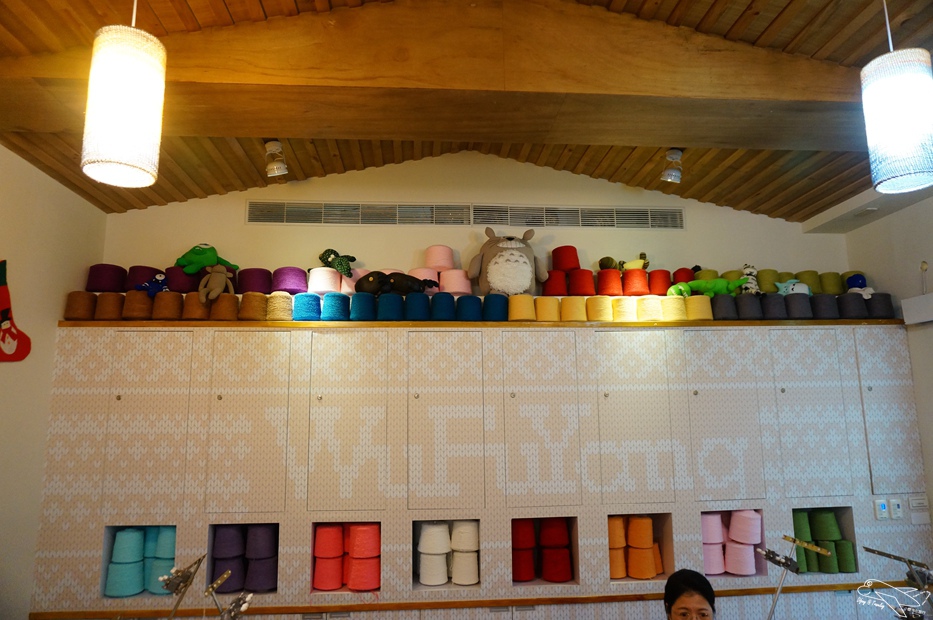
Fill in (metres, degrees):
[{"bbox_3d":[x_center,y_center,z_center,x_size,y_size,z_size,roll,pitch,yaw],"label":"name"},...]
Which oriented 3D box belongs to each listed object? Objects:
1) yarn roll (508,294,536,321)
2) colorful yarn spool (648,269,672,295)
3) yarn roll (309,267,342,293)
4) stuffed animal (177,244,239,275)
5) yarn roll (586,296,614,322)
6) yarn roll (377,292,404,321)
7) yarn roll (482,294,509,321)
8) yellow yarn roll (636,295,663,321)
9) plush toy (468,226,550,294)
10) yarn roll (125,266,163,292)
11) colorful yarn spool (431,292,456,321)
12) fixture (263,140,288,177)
[{"bbox_3d":[0.363,0.002,4.044,0.183,0.182,0.183,0,-9,-5],"label":"yarn roll"},{"bbox_3d":[1.354,-0.173,4.340,0.163,0.187,0.163,-1,-9,0],"label":"colorful yarn spool"},{"bbox_3d":[-0.937,-0.170,4.133,0.215,0.186,0.215,0,-9,-5],"label":"yarn roll"},{"bbox_3d":[-1.717,-0.334,4.111,0.390,0.200,0.230,-2,-9,5],"label":"stuffed animal"},{"bbox_3d":[0.823,-0.003,3.830,0.168,0.157,0.168,0,-8,-5],"label":"yarn roll"},{"bbox_3d":[-0.454,0.001,3.743,0.161,0.172,0.161,0,-10,-4],"label":"yarn roll"},{"bbox_3d":[0.178,0.003,3.784,0.152,0.168,0.152,-1,-10,0],"label":"yarn roll"},{"bbox_3d":[1.192,-0.001,4.053,0.161,0.167,0.161,0,-9,-5],"label":"yellow yarn roll"},{"bbox_3d":[0.277,-0.315,4.044,0.517,0.468,0.275,0,-9,-5],"label":"plush toy"},{"bbox_3d":[-1.984,-0.170,3.852,0.214,0.171,0.214,0,-9,-5],"label":"yarn roll"},{"bbox_3d":[-0.137,-0.001,3.763,0.154,0.175,0.154,-1,-10,0],"label":"colorful yarn spool"},{"bbox_3d":[-1.143,-0.913,3.756,0.137,0.220,0.143,0,-9,-5],"label":"fixture"}]

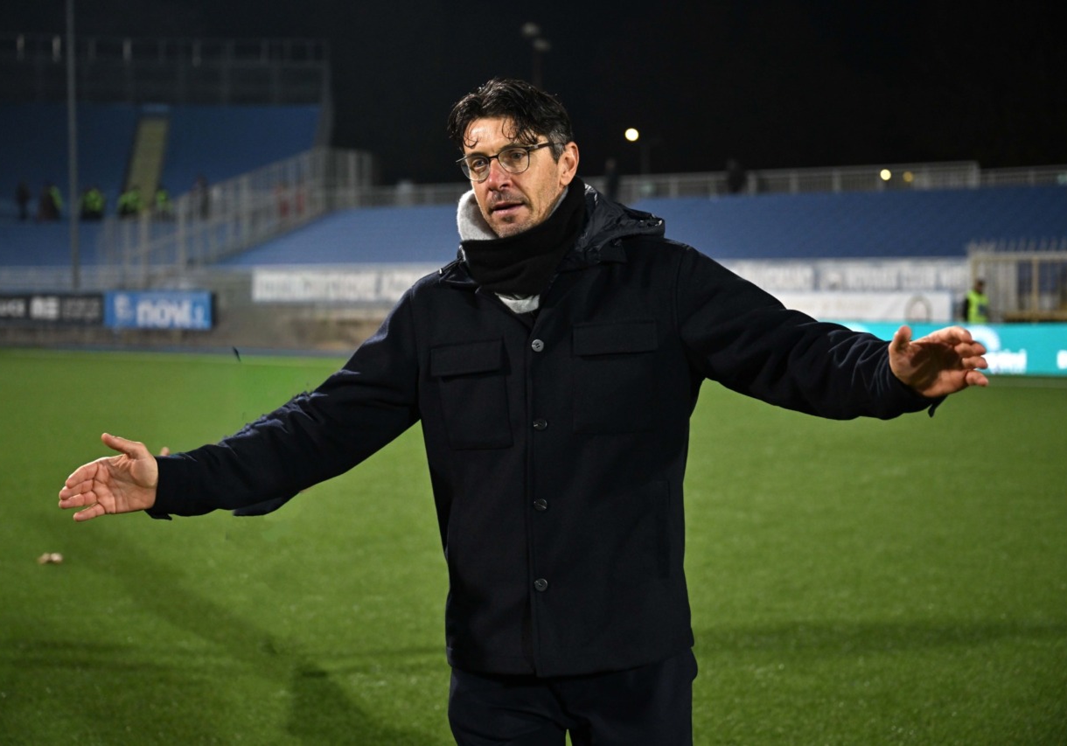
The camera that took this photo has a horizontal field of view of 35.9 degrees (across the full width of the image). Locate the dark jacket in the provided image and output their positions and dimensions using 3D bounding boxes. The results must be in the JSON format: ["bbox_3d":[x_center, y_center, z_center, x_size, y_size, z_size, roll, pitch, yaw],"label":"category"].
[{"bbox_3d":[0.032,0.077,2.536,1.130,0.760,0.460,1,3,13],"label":"dark jacket"}]

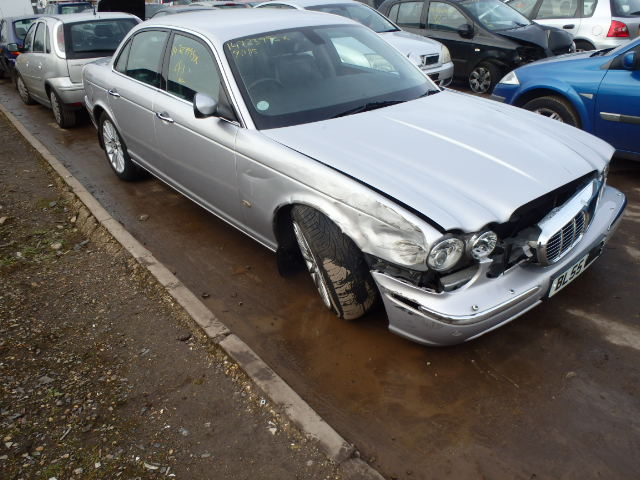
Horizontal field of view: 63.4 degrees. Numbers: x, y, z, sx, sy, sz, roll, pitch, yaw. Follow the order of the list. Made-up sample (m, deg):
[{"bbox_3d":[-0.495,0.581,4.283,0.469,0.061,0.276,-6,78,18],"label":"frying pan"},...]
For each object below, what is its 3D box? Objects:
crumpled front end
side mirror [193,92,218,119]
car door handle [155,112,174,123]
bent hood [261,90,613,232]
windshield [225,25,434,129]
[{"bbox_3d":[1.086,0.052,2.608,1.820,0.380,0.520,-21,31,-33],"label":"crumpled front end"},{"bbox_3d":[-0.619,-0.745,2.853,0.180,0.145,0.120,-21,31,-33],"label":"side mirror"},{"bbox_3d":[-1.027,-0.808,3.443,0.060,0.055,0.210,-21,31,-33],"label":"car door handle"},{"bbox_3d":[0.691,-0.560,2.844,1.520,0.240,1.358,-21,37,-33],"label":"bent hood"},{"bbox_3d":[0.103,-1.137,3.372,1.548,0.166,0.915,-21,64,-33],"label":"windshield"}]

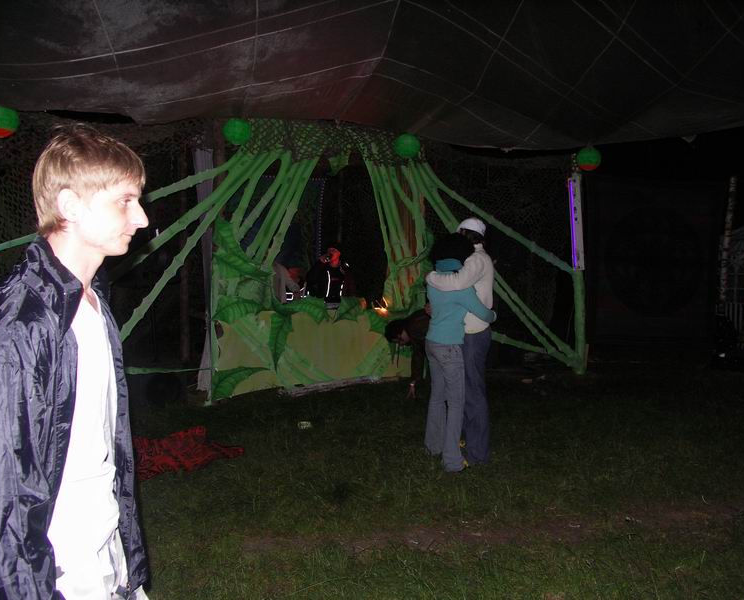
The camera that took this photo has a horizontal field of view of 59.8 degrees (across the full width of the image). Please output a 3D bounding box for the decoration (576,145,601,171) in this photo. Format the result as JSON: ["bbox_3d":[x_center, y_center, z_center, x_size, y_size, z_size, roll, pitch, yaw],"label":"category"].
[{"bbox_3d":[2.668,-1.732,7.950,0.300,0.300,0.300,0,5,0],"label":"decoration"}]

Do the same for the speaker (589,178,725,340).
[{"bbox_3d":[4.118,-0.598,9.683,2.041,2.416,0.500,0,5,0],"label":"speaker"}]

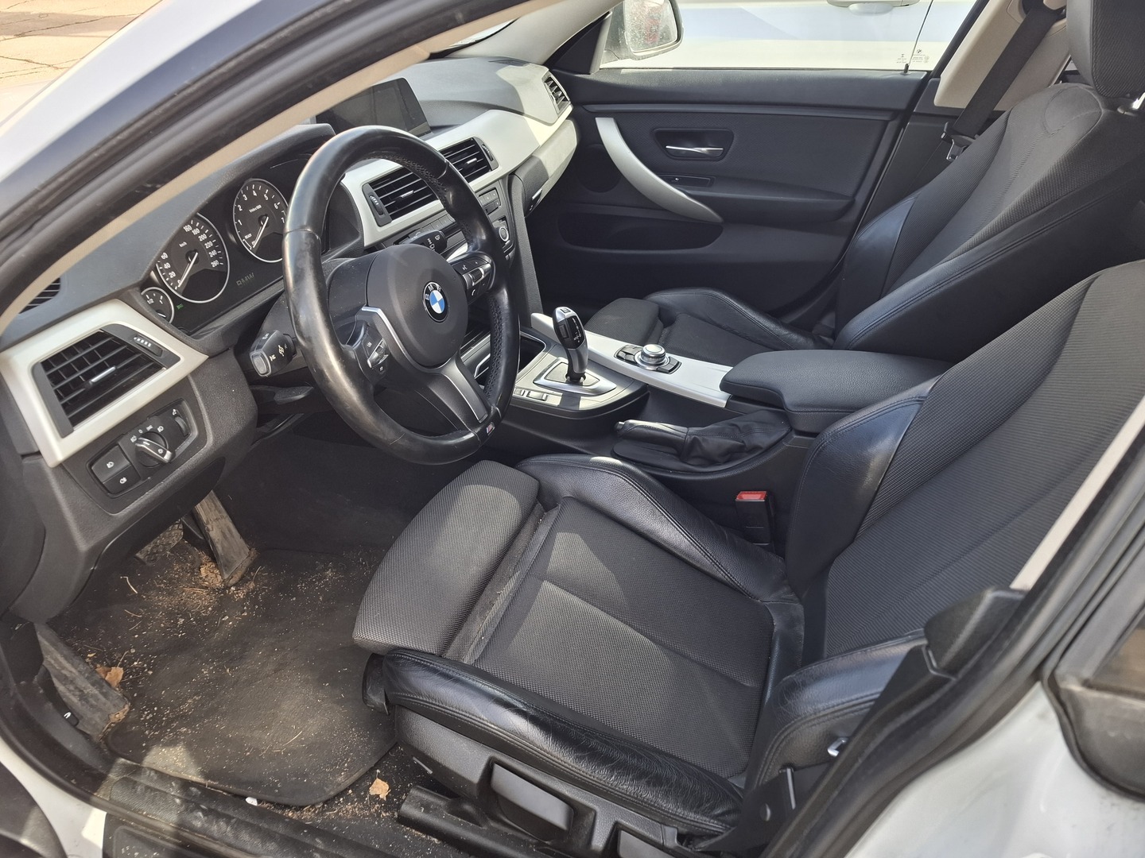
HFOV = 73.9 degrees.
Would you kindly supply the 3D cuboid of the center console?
[{"bbox_3d":[0.214,-0.022,1.227,0.770,0.300,0.250,11,38,17],"label":"center console"}]

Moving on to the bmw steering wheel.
[{"bbox_3d":[-0.183,-0.142,0.853,0.105,0.370,0.370,-6,28,28],"label":"bmw steering wheel"}]

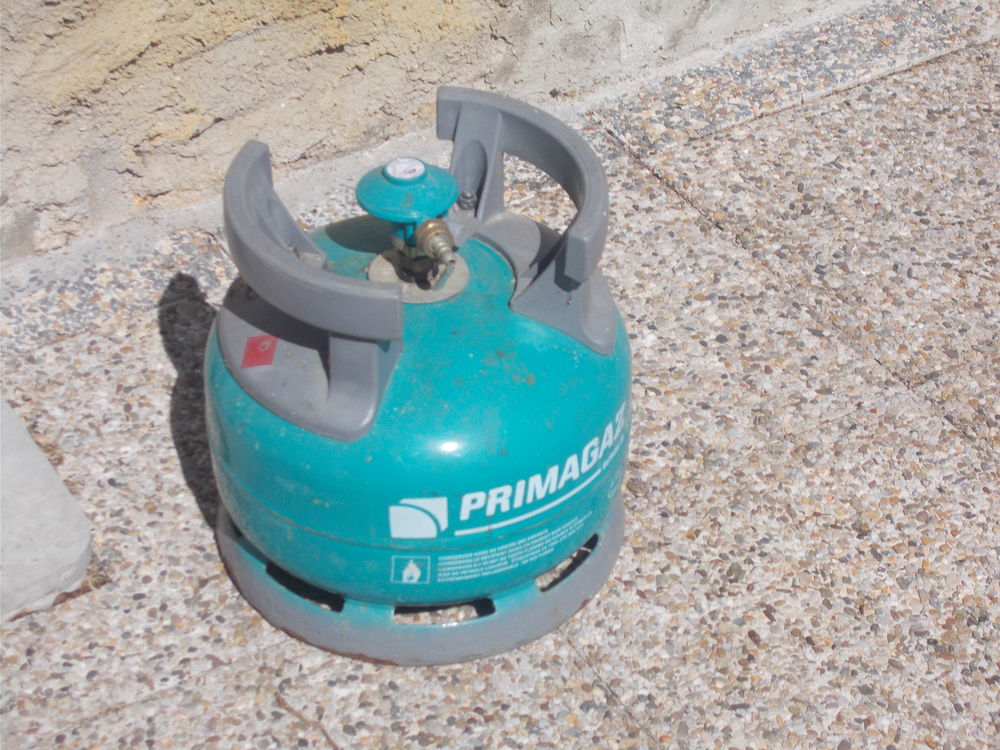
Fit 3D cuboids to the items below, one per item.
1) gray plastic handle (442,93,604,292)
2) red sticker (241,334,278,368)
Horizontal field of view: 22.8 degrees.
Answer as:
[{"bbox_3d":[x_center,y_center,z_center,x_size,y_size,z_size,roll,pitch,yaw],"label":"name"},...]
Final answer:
[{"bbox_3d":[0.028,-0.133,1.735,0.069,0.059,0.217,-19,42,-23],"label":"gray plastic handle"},{"bbox_3d":[-0.163,-0.016,1.688,0.024,0.002,0.024,-6,56,27],"label":"red sticker"}]

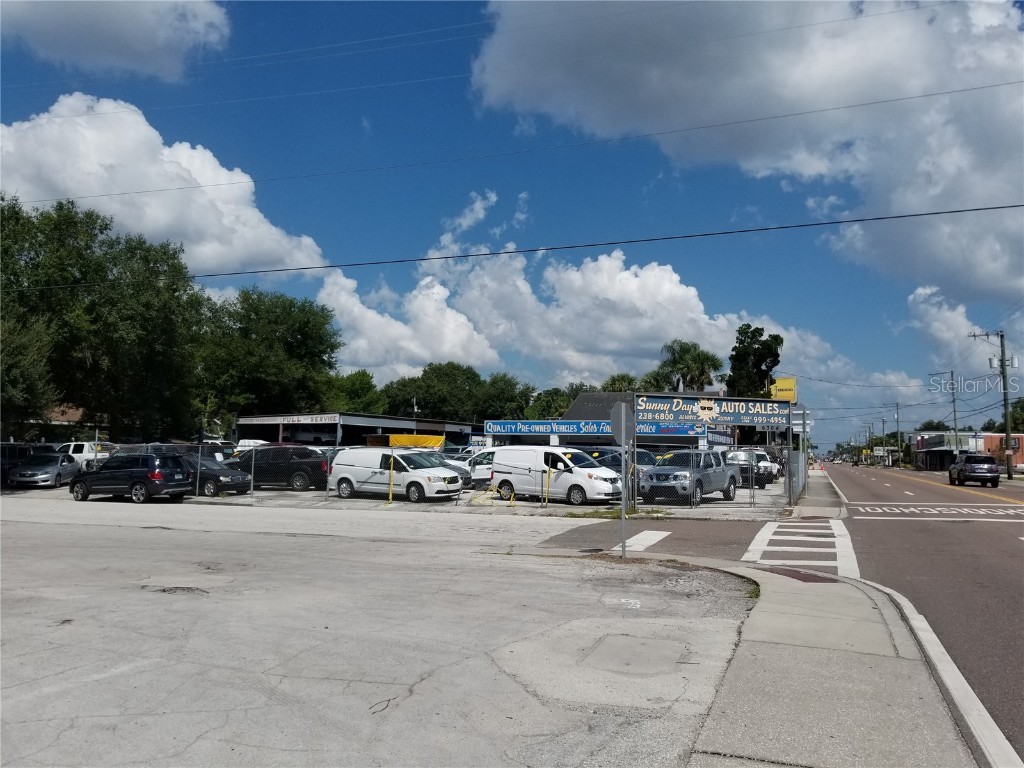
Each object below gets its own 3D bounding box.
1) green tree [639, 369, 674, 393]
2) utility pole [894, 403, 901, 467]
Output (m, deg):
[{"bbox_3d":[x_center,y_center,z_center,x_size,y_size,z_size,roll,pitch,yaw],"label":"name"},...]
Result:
[{"bbox_3d":[10.895,2.884,57.989,3.200,8.200,3.200,0,-5,0],"label":"green tree"},{"bbox_3d":[61.212,8.050,121.807,0.350,10.400,0.350,-2,-6,22],"label":"utility pole"}]

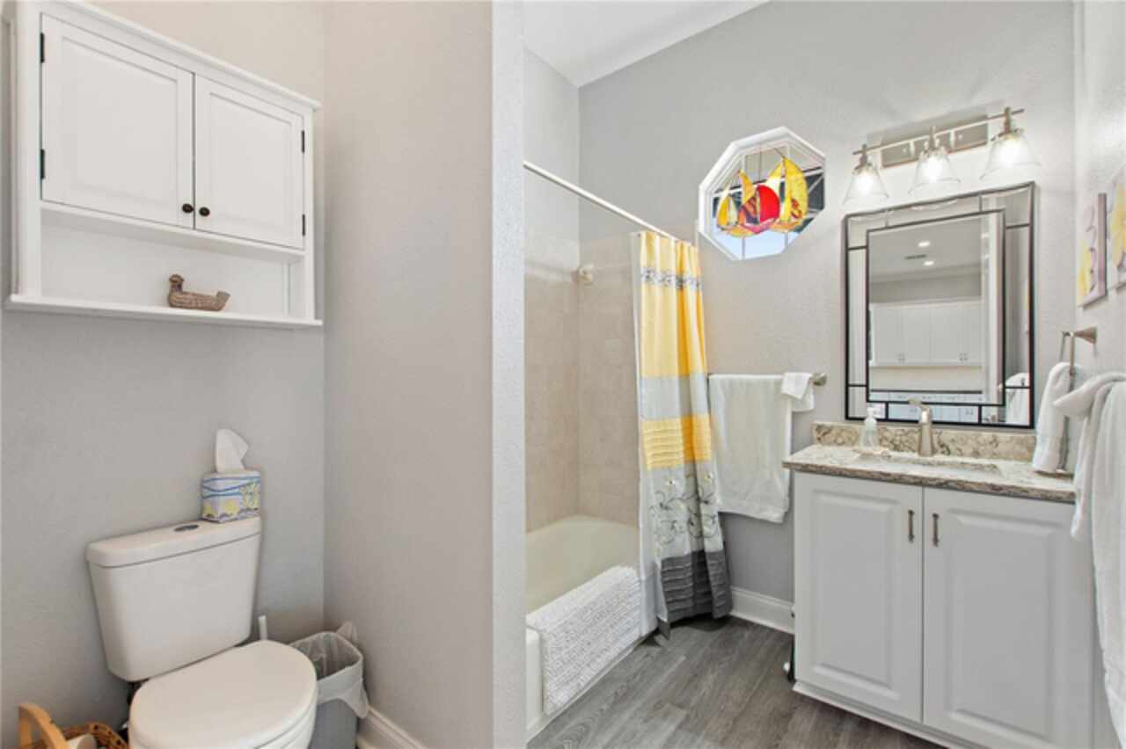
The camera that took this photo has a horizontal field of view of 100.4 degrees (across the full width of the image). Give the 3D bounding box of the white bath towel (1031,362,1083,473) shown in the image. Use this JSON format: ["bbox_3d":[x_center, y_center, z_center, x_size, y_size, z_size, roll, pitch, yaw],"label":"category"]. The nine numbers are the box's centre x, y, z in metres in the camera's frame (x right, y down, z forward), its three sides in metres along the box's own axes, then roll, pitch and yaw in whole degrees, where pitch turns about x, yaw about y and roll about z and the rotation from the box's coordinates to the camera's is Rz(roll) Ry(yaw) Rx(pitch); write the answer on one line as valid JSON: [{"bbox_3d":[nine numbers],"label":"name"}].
[{"bbox_3d":[1.593,0.142,1.508,0.100,0.355,0.180,0,1,38],"label":"white bath towel"}]

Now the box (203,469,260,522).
[{"bbox_3d":[-1.024,0.380,1.464,0.118,0.130,0.112,0,1,38],"label":"box"}]

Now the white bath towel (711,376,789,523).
[{"bbox_3d":[0.898,0.337,2.271,0.400,0.690,0.080,0,1,38],"label":"white bath towel"}]

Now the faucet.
[{"bbox_3d":[1.367,0.205,1.784,0.075,0.220,0.130,0,1,38],"label":"faucet"}]

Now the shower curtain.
[{"bbox_3d":[0.602,0.253,2.243,0.250,1.840,0.530,0,1,38],"label":"shower curtain"}]

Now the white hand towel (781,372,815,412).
[{"bbox_3d":[1.074,0.078,2.129,0.140,0.185,0.080,0,1,38],"label":"white hand towel"}]

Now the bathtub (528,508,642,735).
[{"bbox_3d":[-0.076,1.046,2.196,0.720,0.370,1.470,0,1,38],"label":"bathtub"}]

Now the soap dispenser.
[{"bbox_3d":[1.246,0.224,1.912,0.075,0.180,0.070,0,1,19],"label":"soap dispenser"}]

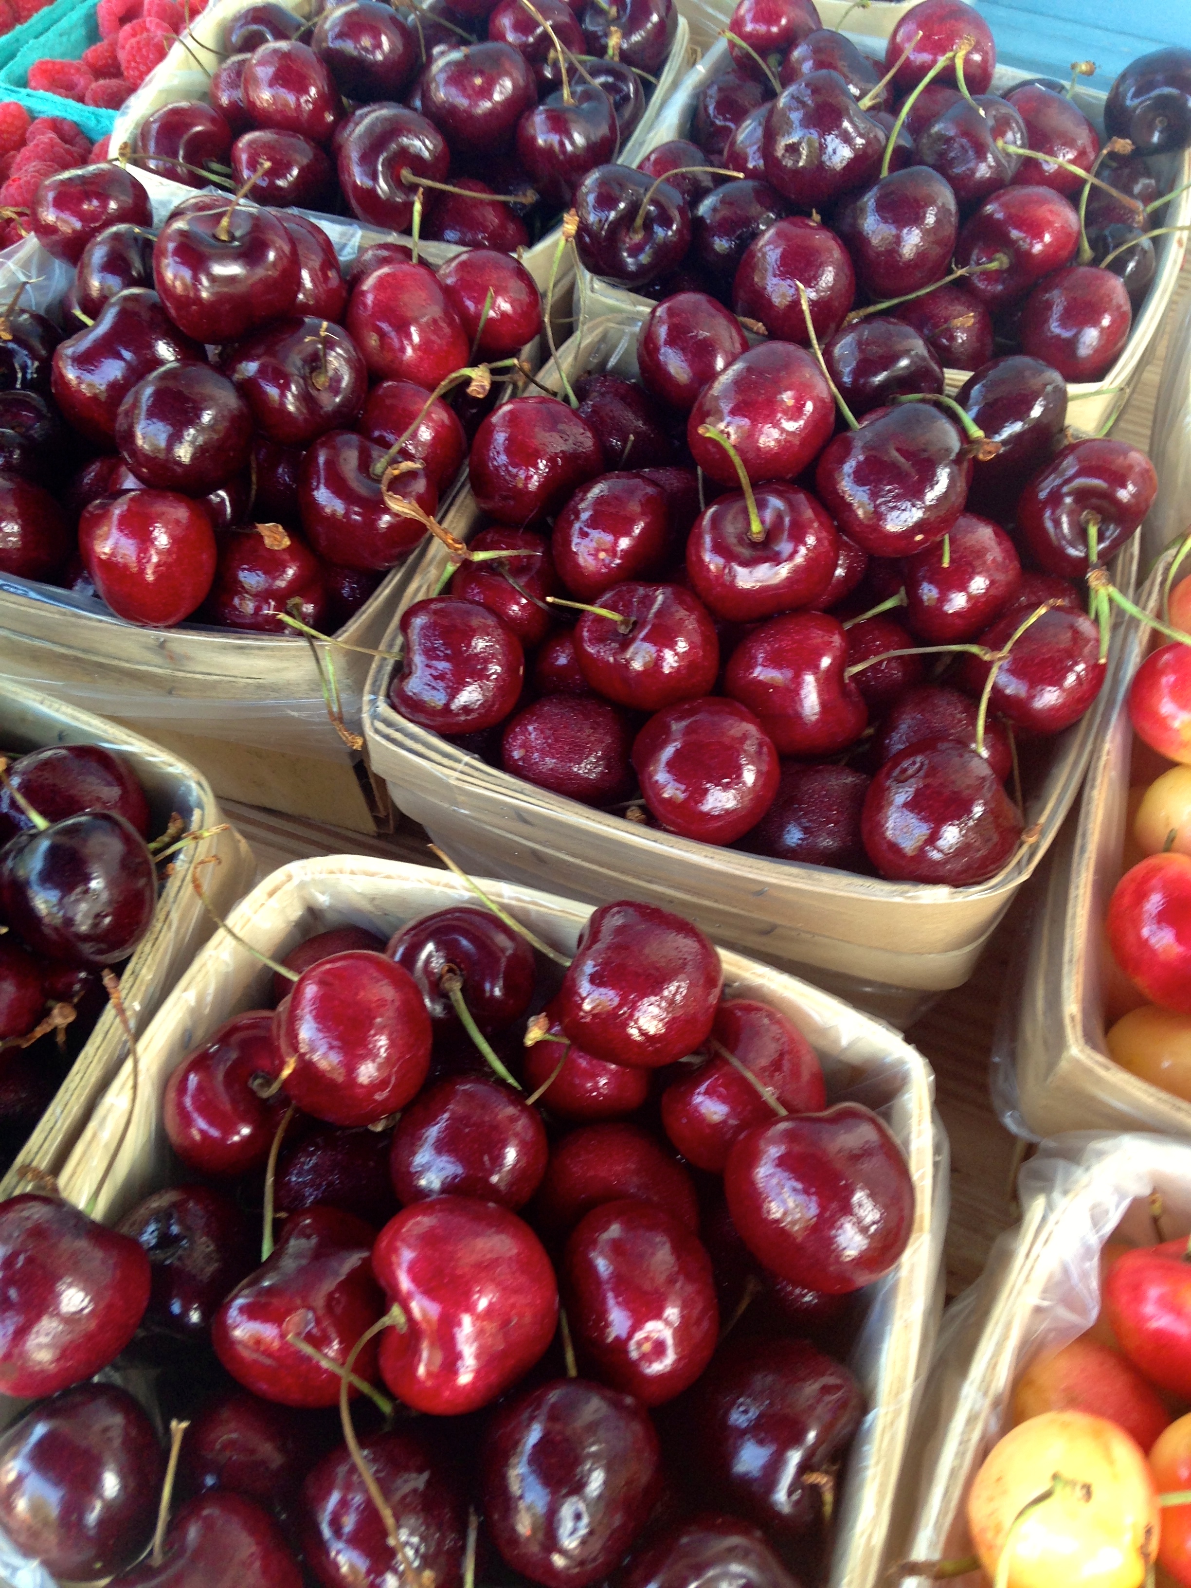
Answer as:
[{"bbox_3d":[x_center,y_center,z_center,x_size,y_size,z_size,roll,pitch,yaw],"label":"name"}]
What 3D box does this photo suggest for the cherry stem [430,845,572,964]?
[{"bbox_3d":[-0.016,0.019,0.259,0.034,0.002,0.003,38,90,12],"label":"cherry stem"}]

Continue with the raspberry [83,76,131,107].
[{"bbox_3d":[-0.148,-0.212,0.460,0.018,0.018,0.018,0,53,0],"label":"raspberry"}]

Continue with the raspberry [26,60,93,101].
[{"bbox_3d":[-0.156,-0.207,0.440,0.018,0.017,0.018,-4,57,0],"label":"raspberry"}]

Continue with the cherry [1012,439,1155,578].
[{"bbox_3d":[0.091,-0.053,0.282,0.024,0.028,0.024,53,25,-6],"label":"cherry"}]

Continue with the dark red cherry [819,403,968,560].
[{"bbox_3d":[0.055,-0.059,0.281,0.028,0.026,0.026,-4,57,0],"label":"dark red cherry"}]

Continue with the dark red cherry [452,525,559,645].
[{"bbox_3d":[-0.017,-0.041,0.300,0.024,0.022,0.024,-1,60,2],"label":"dark red cherry"}]

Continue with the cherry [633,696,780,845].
[{"bbox_3d":[0.019,-0.004,0.267,0.026,0.025,0.025,-4,57,0],"label":"cherry"}]

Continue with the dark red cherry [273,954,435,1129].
[{"bbox_3d":[-0.038,0.038,0.238,0.025,0.026,0.025,-4,57,0],"label":"dark red cherry"}]

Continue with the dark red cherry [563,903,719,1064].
[{"bbox_3d":[0.007,0.031,0.243,0.025,0.025,0.025,25,90,18],"label":"dark red cherry"}]

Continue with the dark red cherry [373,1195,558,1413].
[{"bbox_3d":[-0.018,0.070,0.208,0.025,0.026,0.029,-6,82,-15],"label":"dark red cherry"}]

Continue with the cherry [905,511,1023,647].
[{"bbox_3d":[0.072,-0.043,0.298,0.025,0.025,0.025,0,53,0],"label":"cherry"}]

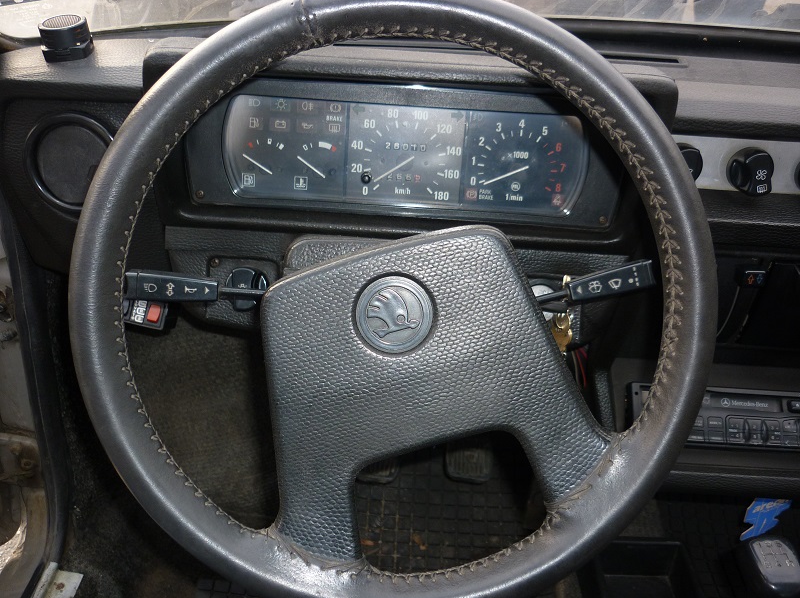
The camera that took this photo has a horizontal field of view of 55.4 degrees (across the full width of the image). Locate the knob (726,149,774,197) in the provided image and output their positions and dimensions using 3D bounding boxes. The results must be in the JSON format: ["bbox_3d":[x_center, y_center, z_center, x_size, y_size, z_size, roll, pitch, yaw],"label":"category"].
[{"bbox_3d":[0.289,-0.105,0.630,0.037,0.038,0.023,3,15,2],"label":"knob"}]

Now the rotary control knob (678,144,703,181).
[{"bbox_3d":[0.231,-0.109,0.630,0.037,0.038,0.023,3,15,2],"label":"rotary control knob"}]

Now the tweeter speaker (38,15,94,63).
[{"bbox_3d":[-0.292,-0.228,0.670,0.044,0.034,0.044,3,35,2],"label":"tweeter speaker"}]

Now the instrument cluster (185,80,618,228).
[{"bbox_3d":[0.000,-0.124,0.644,0.346,0.105,0.060,3,12,2],"label":"instrument cluster"}]

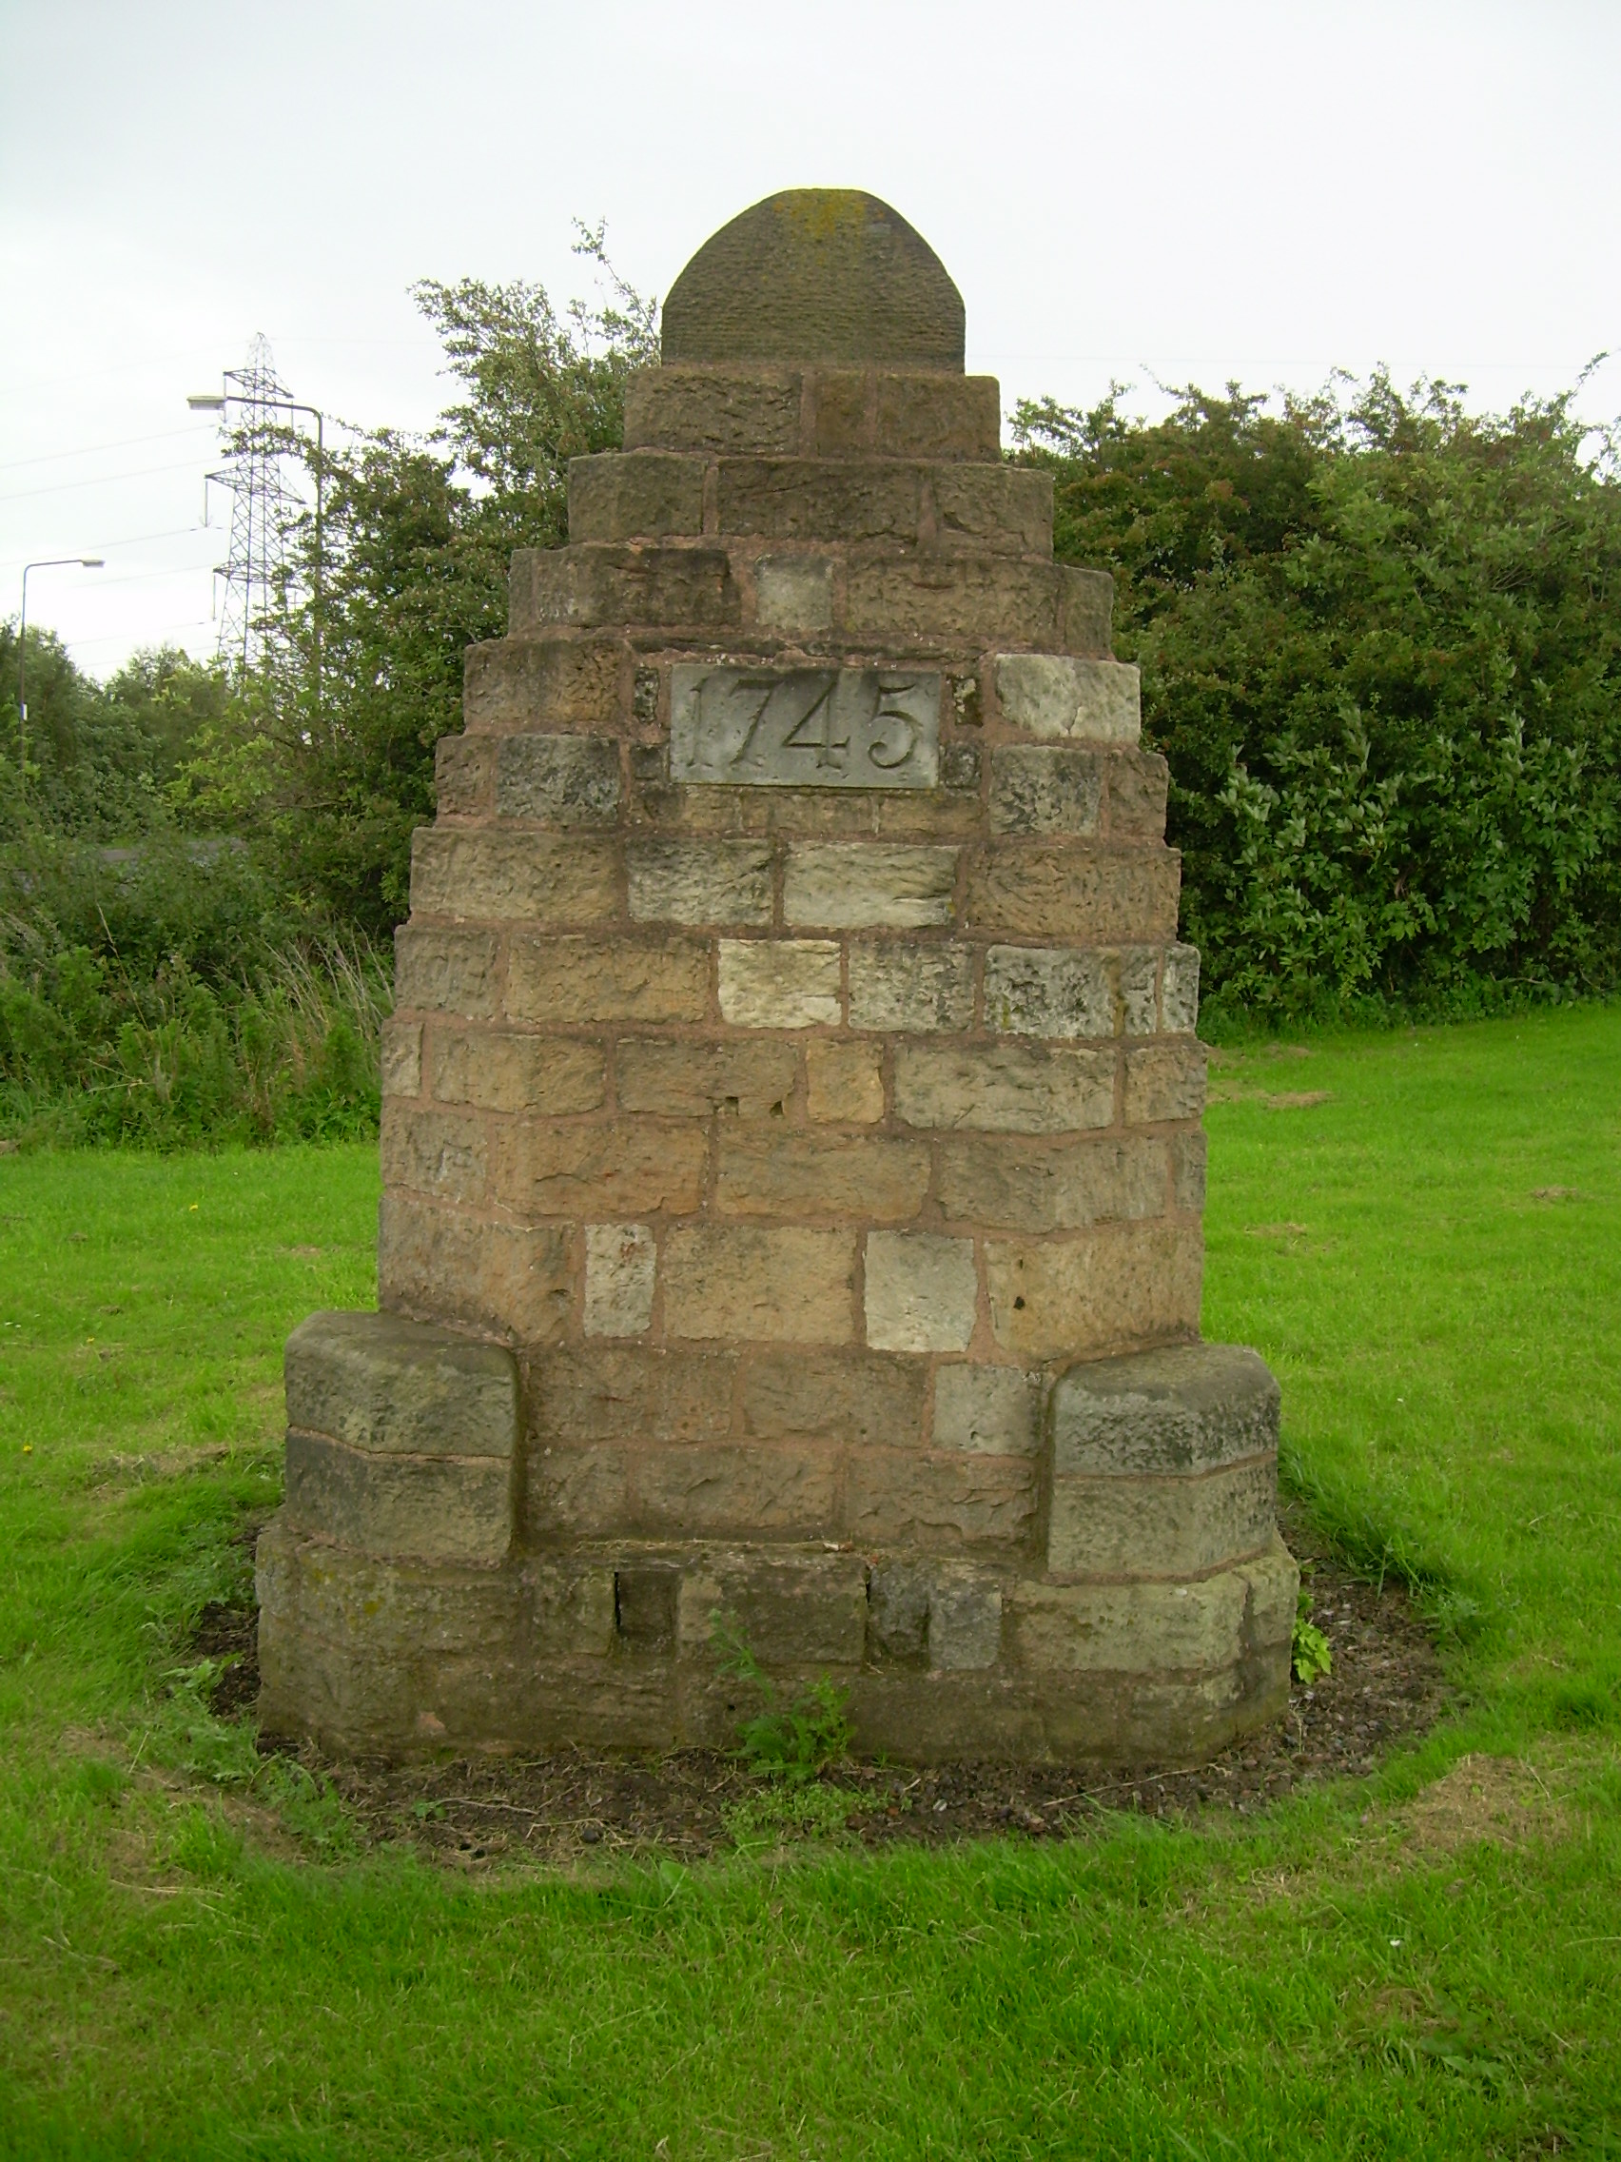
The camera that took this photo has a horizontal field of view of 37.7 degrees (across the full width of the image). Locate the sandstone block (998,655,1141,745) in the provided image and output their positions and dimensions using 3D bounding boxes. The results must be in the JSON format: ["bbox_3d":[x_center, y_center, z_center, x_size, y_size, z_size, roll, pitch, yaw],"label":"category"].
[{"bbox_3d":[0.486,-0.733,4.604,0.271,0.161,0.200,2,5,0],"label":"sandstone block"}]

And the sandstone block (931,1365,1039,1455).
[{"bbox_3d":[0.310,0.576,4.281,0.192,0.165,0.140,2,6,0],"label":"sandstone block"}]

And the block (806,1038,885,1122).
[{"bbox_3d":[0.061,-0.008,4.234,0.136,0.149,0.140,2,6,0],"label":"block"}]

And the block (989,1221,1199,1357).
[{"bbox_3d":[0.565,0.401,4.659,0.459,0.220,0.320,2,5,0],"label":"block"}]

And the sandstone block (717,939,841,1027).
[{"bbox_3d":[-0.055,-0.179,4.237,0.219,0.151,0.150,2,6,0],"label":"sandstone block"}]

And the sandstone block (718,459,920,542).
[{"bbox_3d":[0.017,-1.069,4.446,0.368,0.145,0.200,2,4,1],"label":"sandstone block"}]

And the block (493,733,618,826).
[{"bbox_3d":[-0.459,-0.559,4.428,0.222,0.162,0.190,2,4,1],"label":"block"}]

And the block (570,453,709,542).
[{"bbox_3d":[-0.350,-1.172,4.841,0.288,0.169,0.240,2,4,0],"label":"block"}]

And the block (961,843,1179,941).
[{"bbox_3d":[0.469,-0.339,4.280,0.395,0.165,0.220,2,6,0],"label":"block"}]

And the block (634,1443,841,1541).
[{"bbox_3d":[-0.129,0.724,4.292,0.369,0.171,0.150,2,6,0],"label":"block"}]

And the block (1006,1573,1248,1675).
[{"bbox_3d":[0.584,0.977,4.392,0.449,0.164,0.250,2,4,1],"label":"block"}]

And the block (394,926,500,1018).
[{"bbox_3d":[-0.623,-0.207,4.558,0.180,0.168,0.336,-3,6,-44],"label":"block"}]

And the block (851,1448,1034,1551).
[{"bbox_3d":[0.249,0.792,4.632,0.359,0.184,0.200,2,5,0],"label":"block"}]

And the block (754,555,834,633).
[{"bbox_3d":[-0.026,-0.894,4.410,0.145,0.138,0.160,2,4,1],"label":"block"}]

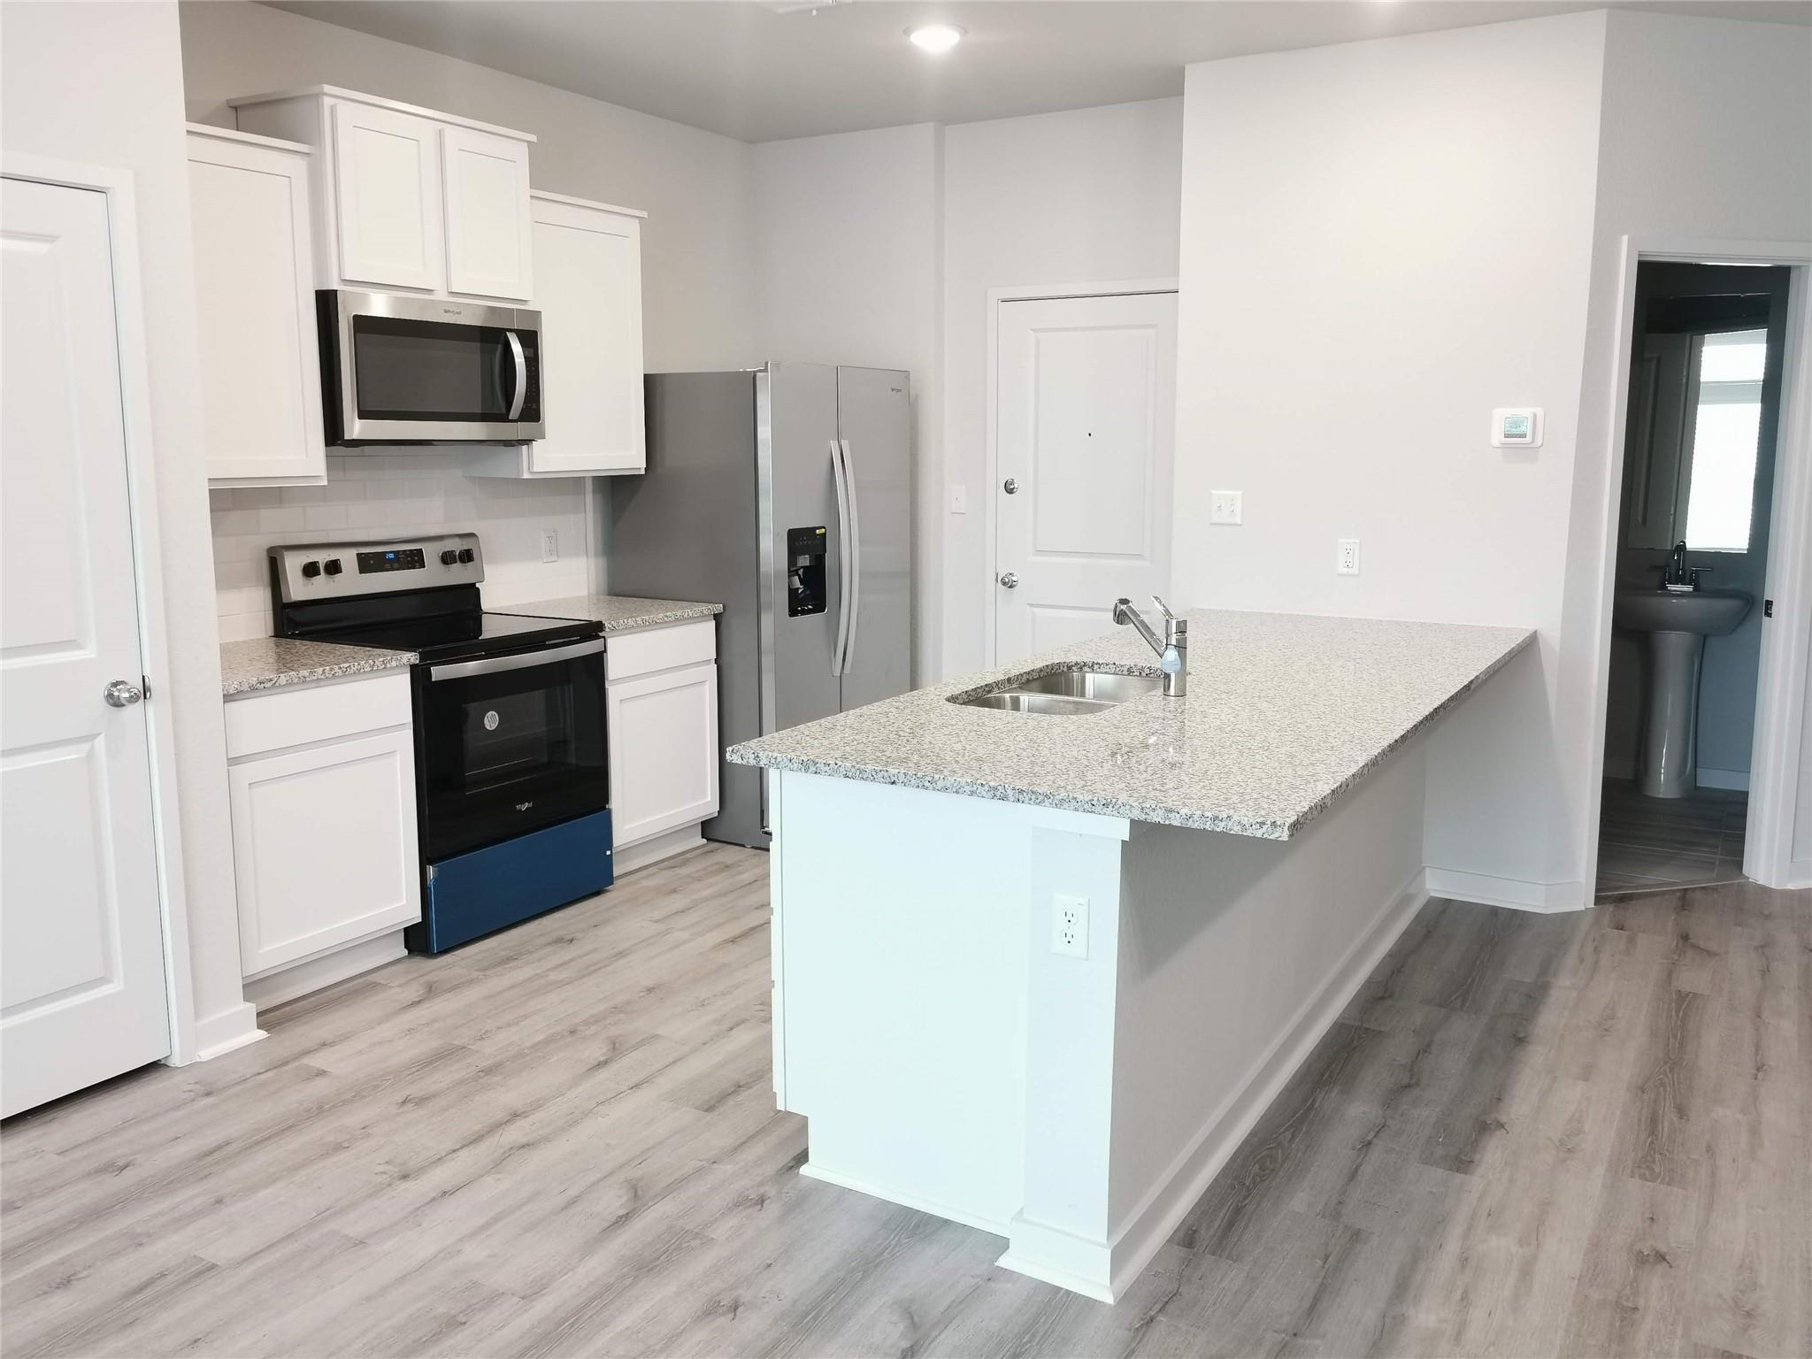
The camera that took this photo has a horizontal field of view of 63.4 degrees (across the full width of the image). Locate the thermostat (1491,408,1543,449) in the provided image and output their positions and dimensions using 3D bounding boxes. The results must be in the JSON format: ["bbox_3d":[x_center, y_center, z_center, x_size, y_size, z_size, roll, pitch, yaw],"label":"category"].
[{"bbox_3d":[1.898,-0.779,4.551,0.152,0.121,0.028,6,11,30],"label":"thermostat"}]

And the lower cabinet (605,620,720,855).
[{"bbox_3d":[-1.110,0.183,5.289,0.618,0.828,0.615,6,11,30],"label":"lower cabinet"}]

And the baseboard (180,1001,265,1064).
[{"bbox_3d":[-1.682,0.870,3.626,0.030,0.096,0.213,6,11,30],"label":"baseboard"}]

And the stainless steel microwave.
[{"bbox_3d":[-1.542,-0.936,4.505,0.417,0.426,0.768,6,11,30],"label":"stainless steel microwave"}]

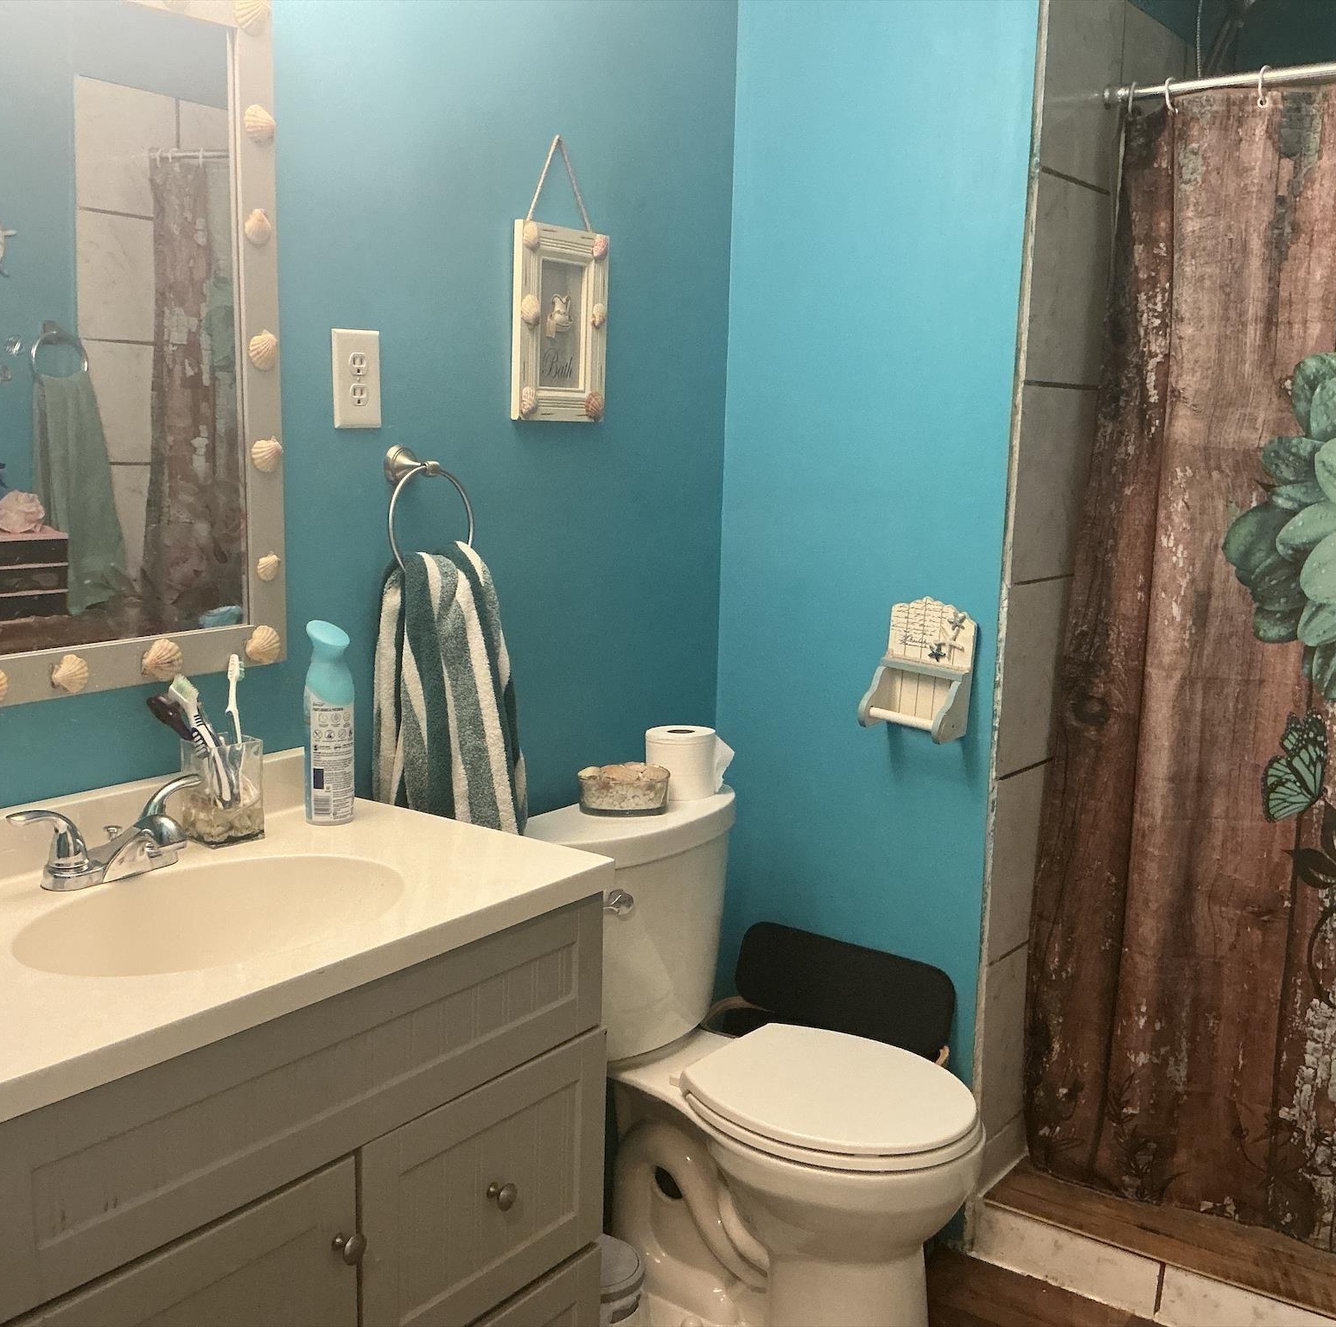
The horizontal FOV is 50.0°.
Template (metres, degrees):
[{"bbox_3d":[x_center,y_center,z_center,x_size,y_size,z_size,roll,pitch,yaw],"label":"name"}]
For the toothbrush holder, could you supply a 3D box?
[{"bbox_3d":[-0.512,0.145,1.642,0.065,0.115,0.065,8,11,39],"label":"toothbrush holder"}]

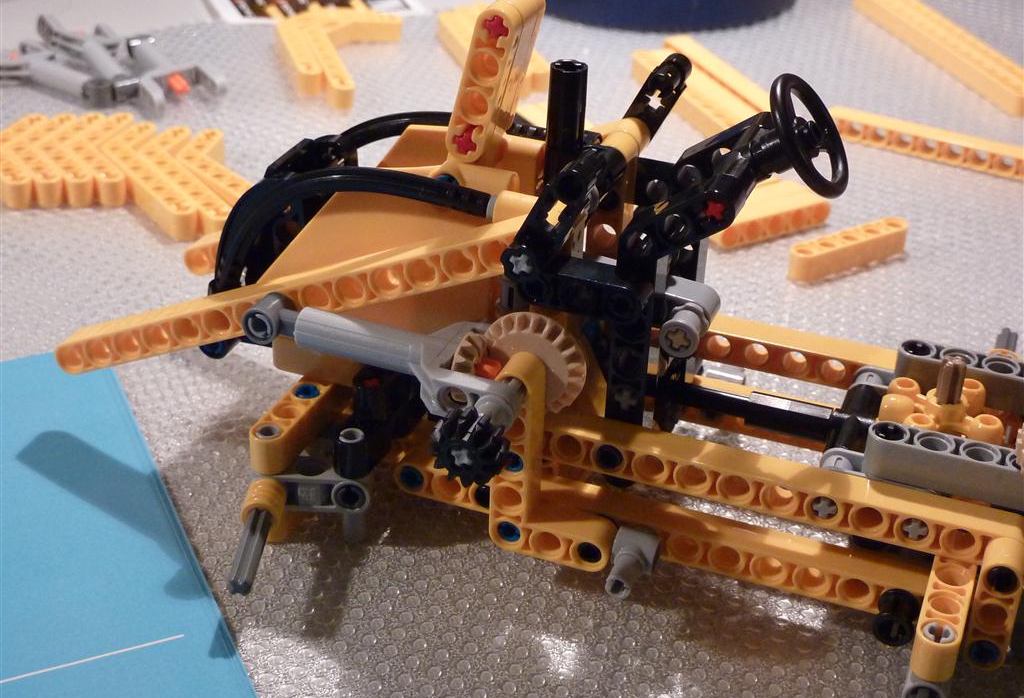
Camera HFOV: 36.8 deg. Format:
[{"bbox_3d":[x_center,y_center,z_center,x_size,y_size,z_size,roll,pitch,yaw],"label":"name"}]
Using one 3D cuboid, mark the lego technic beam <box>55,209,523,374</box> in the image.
[{"bbox_3d":[-0.043,-0.010,0.301,0.120,0.007,0.008,-12,23,28],"label":"lego technic beam"}]

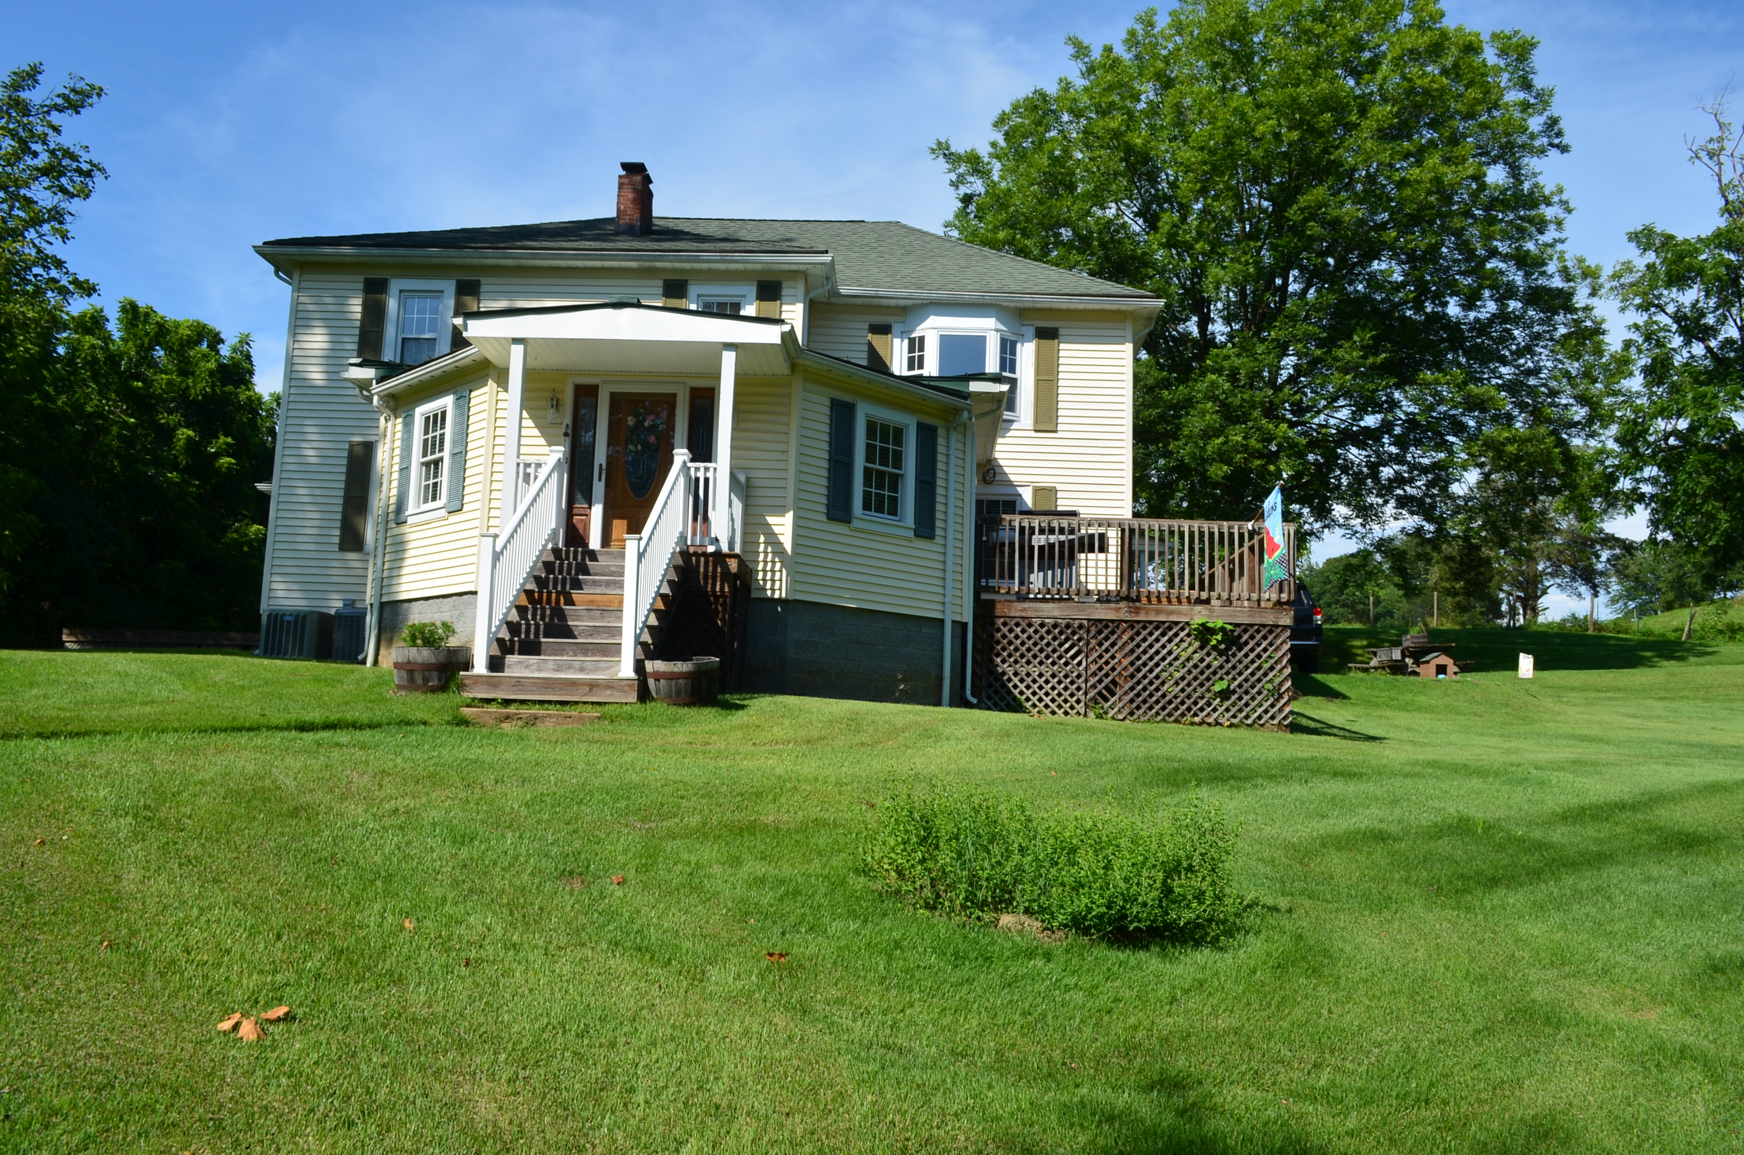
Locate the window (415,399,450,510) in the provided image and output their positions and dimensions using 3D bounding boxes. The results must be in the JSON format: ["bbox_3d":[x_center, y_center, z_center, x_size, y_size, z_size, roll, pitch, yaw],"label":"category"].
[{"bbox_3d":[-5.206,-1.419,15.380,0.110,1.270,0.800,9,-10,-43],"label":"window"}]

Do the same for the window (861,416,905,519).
[{"bbox_3d":[0.140,-1.258,15.244,0.100,1.160,0.680,-5,-10,45],"label":"window"}]

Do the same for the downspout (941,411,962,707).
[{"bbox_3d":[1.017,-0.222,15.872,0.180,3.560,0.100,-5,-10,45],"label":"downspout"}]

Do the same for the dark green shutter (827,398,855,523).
[{"bbox_3d":[-0.324,-1.301,14.612,0.359,1.376,0.040,9,-10,-43],"label":"dark green shutter"}]

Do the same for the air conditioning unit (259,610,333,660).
[{"bbox_3d":[-7.759,0.812,17.686,0.713,0.661,0.700,2,-7,2],"label":"air conditioning unit"}]

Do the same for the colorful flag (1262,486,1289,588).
[{"bbox_3d":[4.573,-0.456,14.800,0.100,1.100,0.700,2,-7,2],"label":"colorful flag"}]

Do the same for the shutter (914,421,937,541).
[{"bbox_3d":[0.669,-1.159,15.650,0.350,1.380,0.045,9,-10,-43],"label":"shutter"}]

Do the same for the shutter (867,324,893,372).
[{"bbox_3d":[0.090,-2.731,17.632,0.320,1.430,0.045,2,-7,2],"label":"shutter"}]

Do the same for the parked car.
[{"bbox_3d":[7.318,1.102,26.027,1.890,1.750,4.750,2,-7,2],"label":"parked car"}]

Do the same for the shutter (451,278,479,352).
[{"bbox_3d":[-5.280,-3.169,16.886,0.320,1.420,0.045,2,-7,2],"label":"shutter"}]

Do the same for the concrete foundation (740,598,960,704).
[{"bbox_3d":[-0.143,0.916,15.011,0.420,1.080,3.200,-5,-10,45],"label":"concrete foundation"}]

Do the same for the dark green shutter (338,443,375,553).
[{"bbox_3d":[-7.312,-1.150,18.506,0.356,1.578,0.040,2,-7,2],"label":"dark green shutter"}]

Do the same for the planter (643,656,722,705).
[{"bbox_3d":[-1.586,0.900,10.946,0.620,0.400,0.620,2,-7,2],"label":"planter"}]

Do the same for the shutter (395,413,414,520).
[{"bbox_3d":[-5.663,-1.339,15.803,0.045,1.380,0.370,9,-10,-43],"label":"shutter"}]

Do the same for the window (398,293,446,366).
[{"bbox_3d":[-6.529,-3.463,18.811,0.643,1.357,0.100,2,-7,2],"label":"window"}]

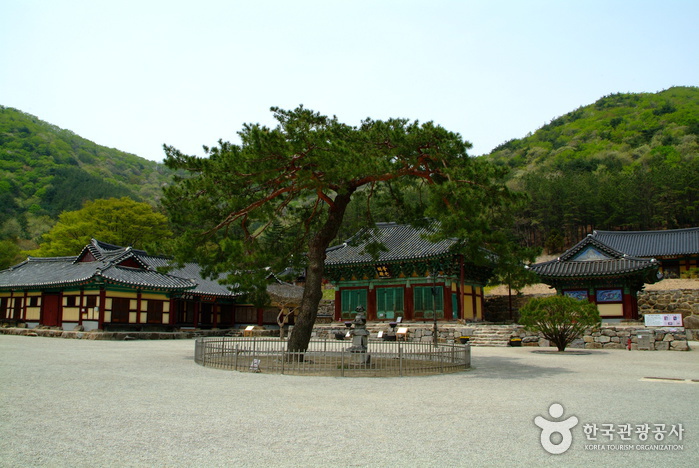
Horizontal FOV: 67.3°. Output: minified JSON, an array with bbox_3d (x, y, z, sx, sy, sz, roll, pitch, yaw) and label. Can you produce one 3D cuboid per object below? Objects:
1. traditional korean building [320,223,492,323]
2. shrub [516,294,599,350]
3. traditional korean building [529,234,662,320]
[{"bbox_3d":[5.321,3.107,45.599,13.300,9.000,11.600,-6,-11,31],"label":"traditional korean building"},{"bbox_3d":[11.840,4.976,29.568,4.500,3.200,4.400,0,-10,0],"label":"shrub"},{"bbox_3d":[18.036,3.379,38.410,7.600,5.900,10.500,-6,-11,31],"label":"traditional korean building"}]

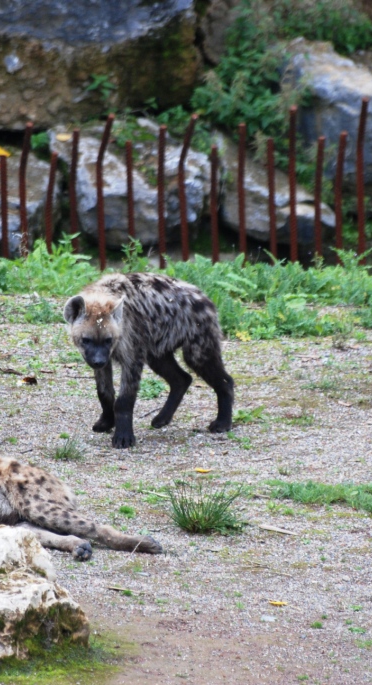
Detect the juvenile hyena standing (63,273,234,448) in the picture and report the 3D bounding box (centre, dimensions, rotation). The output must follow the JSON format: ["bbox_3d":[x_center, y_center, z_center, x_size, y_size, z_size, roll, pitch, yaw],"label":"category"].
[{"bbox_3d":[-0.142,0.055,43.800,0.280,0.630,0.880,6,9,37],"label":"juvenile hyena standing"}]

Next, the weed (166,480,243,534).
[{"bbox_3d":[0.070,0.590,41.500,0.270,0.170,0.250,0,8,0],"label":"weed"}]

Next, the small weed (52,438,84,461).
[{"bbox_3d":[-0.403,0.367,39.553,0.110,0.061,0.100,0,8,0],"label":"small weed"}]

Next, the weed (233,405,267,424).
[{"bbox_3d":[0.222,0.252,40.342,0.119,0.056,0.100,0,8,0],"label":"weed"}]

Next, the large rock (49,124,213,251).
[{"bbox_3d":[-0.225,-0.625,45.900,0.645,0.429,0.520,0,8,0],"label":"large rock"}]

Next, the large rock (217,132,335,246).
[{"bbox_3d":[0.352,-0.605,45.900,0.494,0.404,0.420,0,8,0],"label":"large rock"}]

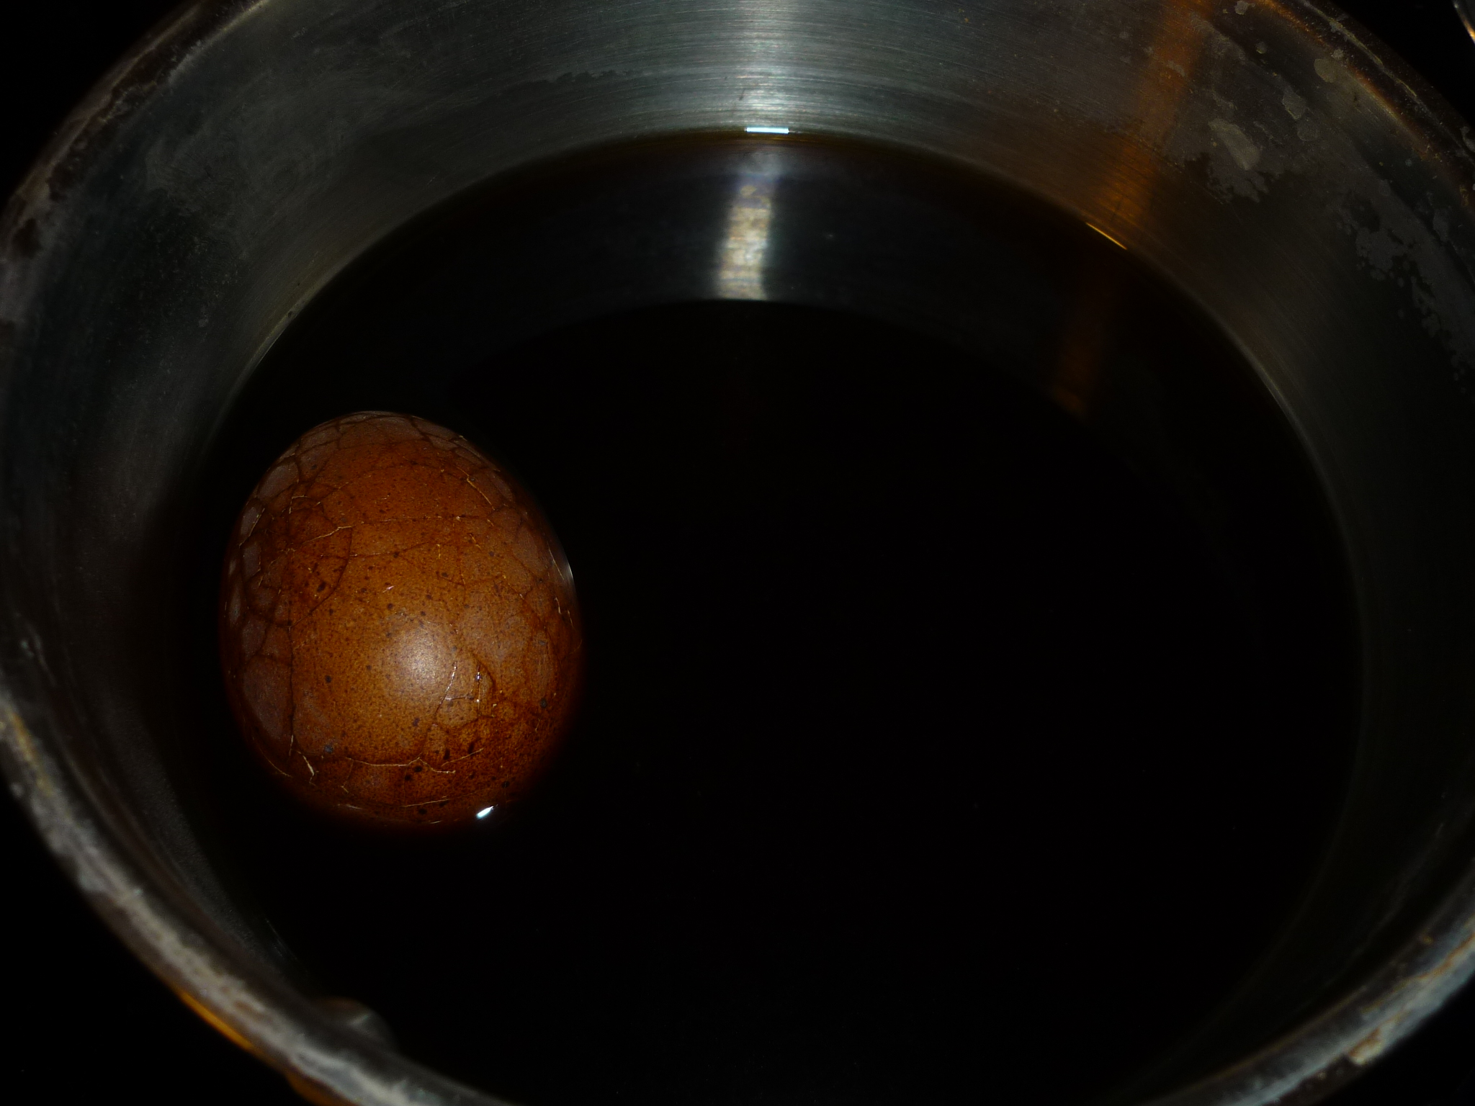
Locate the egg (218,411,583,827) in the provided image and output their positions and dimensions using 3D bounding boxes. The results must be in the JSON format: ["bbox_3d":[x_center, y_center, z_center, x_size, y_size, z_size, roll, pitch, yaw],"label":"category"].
[{"bbox_3d":[-0.042,0.008,0.177,0.044,0.044,0.056,-16,65,-12],"label":"egg"}]

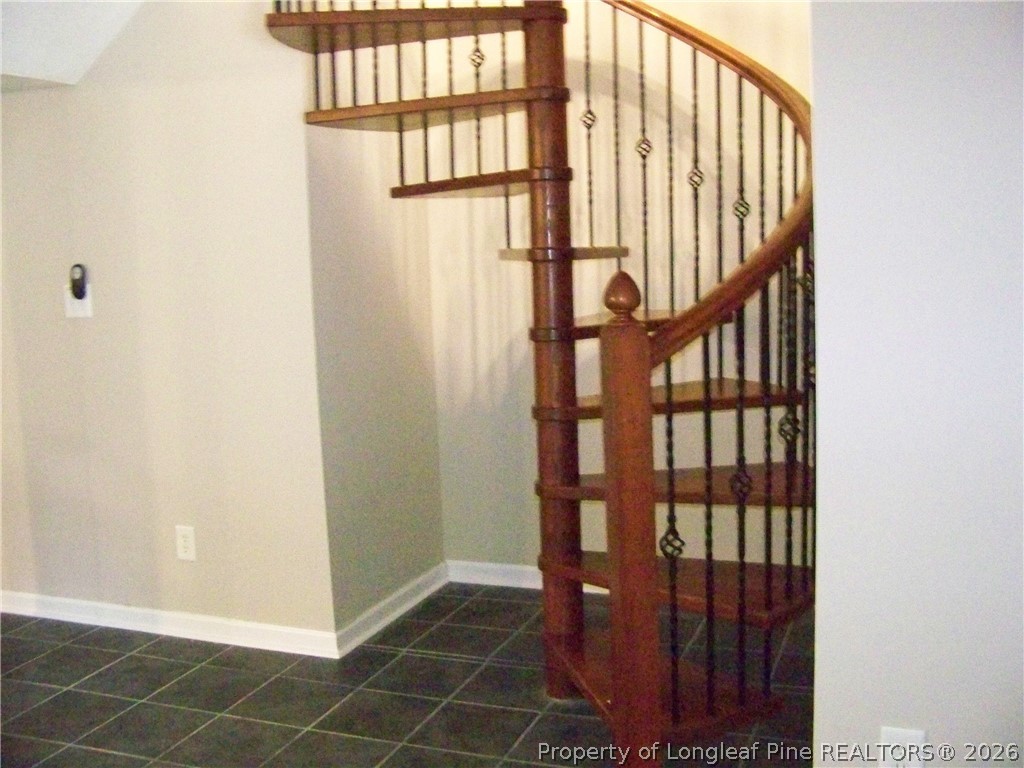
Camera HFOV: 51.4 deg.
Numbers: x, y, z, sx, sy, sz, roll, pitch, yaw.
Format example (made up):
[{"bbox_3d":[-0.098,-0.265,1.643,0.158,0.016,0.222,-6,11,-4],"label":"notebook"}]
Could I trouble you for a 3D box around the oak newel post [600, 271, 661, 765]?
[{"bbox_3d":[0.268,0.380,2.404,0.085,1.263,0.085,-3,7,-10],"label":"oak newel post"}]

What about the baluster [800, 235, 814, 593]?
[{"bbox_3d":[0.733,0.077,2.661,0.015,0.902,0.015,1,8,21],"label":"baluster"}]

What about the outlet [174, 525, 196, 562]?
[{"bbox_3d":[-1.132,0.554,3.687,0.071,0.116,0.010,1,8,21],"label":"outlet"}]

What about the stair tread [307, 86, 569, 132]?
[{"bbox_3d":[-0.185,-0.826,3.200,0.829,0.032,0.450,3,8,35],"label":"stair tread"}]

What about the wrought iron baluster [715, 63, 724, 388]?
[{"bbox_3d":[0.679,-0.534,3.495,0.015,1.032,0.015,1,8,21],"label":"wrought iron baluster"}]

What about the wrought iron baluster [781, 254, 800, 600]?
[{"bbox_3d":[0.678,0.113,2.602,0.044,0.849,0.044,4,9,42],"label":"wrought iron baluster"}]

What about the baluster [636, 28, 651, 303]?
[{"bbox_3d":[0.454,-0.748,3.661,0.044,0.984,0.044,2,8,28],"label":"baluster"}]

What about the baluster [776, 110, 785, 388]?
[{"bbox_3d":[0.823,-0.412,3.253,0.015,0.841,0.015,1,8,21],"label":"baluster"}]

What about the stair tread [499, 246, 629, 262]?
[{"bbox_3d":[0.154,-0.414,3.419,0.444,0.036,0.774,-1,7,6],"label":"stair tread"}]

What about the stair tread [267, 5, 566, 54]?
[{"bbox_3d":[-0.257,-1.026,3.003,0.829,0.032,0.450,-1,7,6],"label":"stair tread"}]

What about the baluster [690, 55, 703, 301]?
[{"bbox_3d":[0.611,-0.679,3.548,0.042,0.871,0.042,1,8,21],"label":"baluster"}]

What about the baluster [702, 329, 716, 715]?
[{"bbox_3d":[0.453,0.329,2.457,0.016,0.907,0.016,-5,8,-25],"label":"baluster"}]

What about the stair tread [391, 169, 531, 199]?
[{"bbox_3d":[-0.051,-0.621,3.361,0.444,0.036,0.774,-5,8,-24],"label":"stair tread"}]

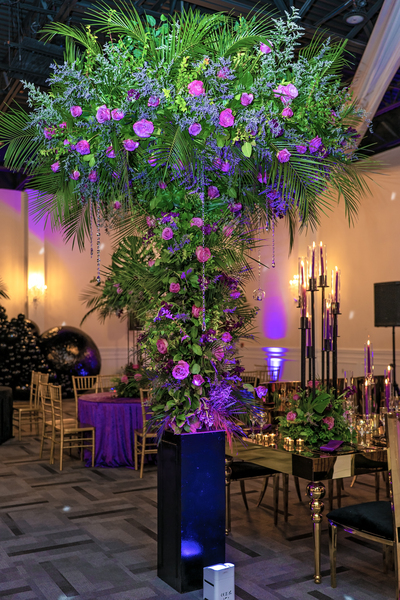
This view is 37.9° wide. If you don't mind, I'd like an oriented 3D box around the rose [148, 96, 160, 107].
[{"bbox_3d":[-0.239,-1.041,3.060,0.064,0.058,0.058,-1,-3,11],"label":"rose"}]

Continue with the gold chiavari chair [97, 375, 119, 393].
[{"bbox_3d":[-1.130,1.491,7.877,0.400,0.920,0.420,1,-4,-22],"label":"gold chiavari chair"}]

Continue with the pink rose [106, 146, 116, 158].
[{"bbox_3d":[-0.474,-0.789,3.120,0.062,0.066,0.060,-2,-4,30],"label":"pink rose"}]

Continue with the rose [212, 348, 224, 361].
[{"bbox_3d":[0.109,0.321,3.440,0.070,0.070,0.064,2,-4,-27],"label":"rose"}]

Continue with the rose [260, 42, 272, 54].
[{"bbox_3d":[0.416,-1.575,3.647,0.078,0.081,0.068,1,-4,-11],"label":"rose"}]

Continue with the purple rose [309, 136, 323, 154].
[{"bbox_3d":[0.610,-0.816,3.080,0.071,0.095,0.070,0,-2,-12],"label":"purple rose"}]

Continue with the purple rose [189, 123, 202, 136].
[{"bbox_3d":[-0.027,-0.989,3.383,0.078,0.073,0.064,0,-4,0],"label":"purple rose"}]

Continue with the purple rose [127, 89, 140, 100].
[{"bbox_3d":[-0.343,-1.060,3.020,0.067,0.065,0.060,0,-2,6],"label":"purple rose"}]

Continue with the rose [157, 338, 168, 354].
[{"bbox_3d":[-0.226,0.280,3.509,0.072,0.096,0.072,-2,-5,22],"label":"rose"}]

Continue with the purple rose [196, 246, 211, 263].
[{"bbox_3d":[0.021,-0.257,3.300,0.085,0.093,0.075,0,-2,-5],"label":"purple rose"}]

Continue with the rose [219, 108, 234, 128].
[{"bbox_3d":[0.134,-0.902,2.900,0.077,0.095,0.075,0,-2,-4],"label":"rose"}]

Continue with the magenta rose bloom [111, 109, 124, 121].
[{"bbox_3d":[-0.439,-0.986,3.100,0.072,0.066,0.064,-1,-3,17],"label":"magenta rose bloom"}]

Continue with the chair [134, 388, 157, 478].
[{"bbox_3d":[-0.465,1.398,6.260,0.400,0.920,0.420,1,-3,-13],"label":"chair"}]

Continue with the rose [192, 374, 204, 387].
[{"bbox_3d":[-0.008,0.474,3.434,0.074,0.071,0.061,0,-4,-6],"label":"rose"}]

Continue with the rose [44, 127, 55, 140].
[{"bbox_3d":[-0.851,-0.942,3.300,0.068,0.076,0.065,-1,-2,15],"label":"rose"}]

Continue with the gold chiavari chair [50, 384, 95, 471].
[{"bbox_3d":[-1.440,1.419,6.639,0.420,0.920,0.400,2,-4,-28],"label":"gold chiavari chair"}]

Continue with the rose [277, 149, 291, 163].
[{"bbox_3d":[0.444,-0.768,3.100,0.072,0.072,0.066,1,-4,-24],"label":"rose"}]

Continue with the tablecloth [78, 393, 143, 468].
[{"bbox_3d":[-0.780,1.619,7.450,1.620,0.757,1.620,0,-4,0],"label":"tablecloth"}]

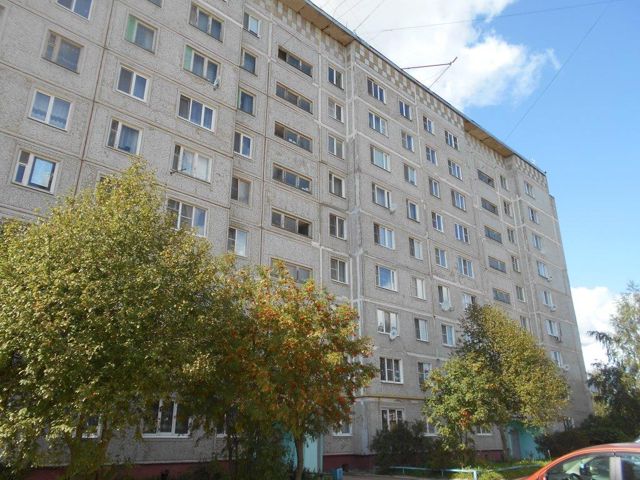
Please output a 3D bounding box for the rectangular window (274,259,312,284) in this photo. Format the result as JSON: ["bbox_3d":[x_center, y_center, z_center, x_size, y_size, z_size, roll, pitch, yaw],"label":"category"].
[{"bbox_3d":[-1.542,1.755,25.612,2.850,0.970,0.150,18,-28,-38],"label":"rectangular window"}]

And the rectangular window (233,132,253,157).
[{"bbox_3d":[-4.224,-5.139,25.772,1.400,1.357,0.200,18,-27,-39],"label":"rectangular window"}]

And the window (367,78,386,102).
[{"bbox_3d":[4.096,-10.710,34.797,1.968,1.357,0.200,18,-27,-39],"label":"window"}]

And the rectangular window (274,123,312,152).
[{"bbox_3d":[-1.570,-6.110,28.766,2.888,0.924,0.200,18,-27,-39],"label":"rectangular window"}]

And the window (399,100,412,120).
[{"bbox_3d":[6.630,-9.996,37.199,1.520,1.360,0.150,18,-27,-39],"label":"window"}]

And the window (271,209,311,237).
[{"bbox_3d":[-1.618,-0.937,27.009,2.860,1.050,0.150,18,-27,-39],"label":"window"}]

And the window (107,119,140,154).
[{"bbox_3d":[-8.275,-4.338,20.437,1.370,1.370,0.150,18,-27,-39],"label":"window"}]

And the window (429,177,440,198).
[{"bbox_3d":[8.705,-3.977,36.523,1.220,1.360,0.200,18,-28,-38],"label":"window"}]

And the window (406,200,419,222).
[{"bbox_3d":[6.550,-2.052,33.948,1.375,1.357,0.200,18,-27,-39],"label":"window"}]

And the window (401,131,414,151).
[{"bbox_3d":[6.616,-7.430,36.221,1.500,1.430,0.150,18,-27,-39],"label":"window"}]

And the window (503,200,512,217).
[{"bbox_3d":[18.636,-3.057,47.695,1.500,1.380,0.150,18,-27,-39],"label":"window"}]

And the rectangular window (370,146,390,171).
[{"bbox_3d":[4.098,-5.472,32.816,1.968,1.357,0.200,18,-27,-39],"label":"rectangular window"}]

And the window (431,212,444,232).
[{"bbox_3d":[8.718,-1.333,35.657,1.340,1.387,0.150,18,-28,-39],"label":"window"}]

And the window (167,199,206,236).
[{"bbox_3d":[-5.918,-0.909,21.267,1.950,1.387,0.150,18,-28,-39],"label":"window"}]

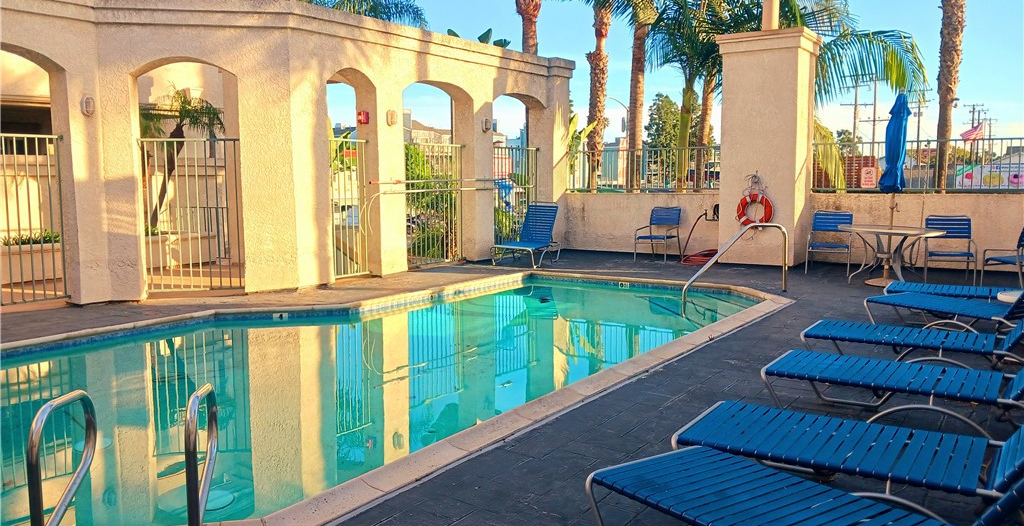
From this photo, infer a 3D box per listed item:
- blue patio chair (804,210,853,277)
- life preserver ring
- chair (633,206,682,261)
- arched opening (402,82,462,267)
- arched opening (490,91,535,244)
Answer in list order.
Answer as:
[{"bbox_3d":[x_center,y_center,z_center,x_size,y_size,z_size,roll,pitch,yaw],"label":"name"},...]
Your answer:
[{"bbox_3d":[4.539,-0.281,11.287,0.580,0.850,0.650,3,7,32],"label":"blue patio chair"},{"bbox_3d":[3.762,-0.824,12.366,0.570,0.570,0.110,4,7,34],"label":"life preserver ring"},{"bbox_3d":[2.442,-0.469,13.246,0.580,0.850,0.650,4,7,34],"label":"chair"},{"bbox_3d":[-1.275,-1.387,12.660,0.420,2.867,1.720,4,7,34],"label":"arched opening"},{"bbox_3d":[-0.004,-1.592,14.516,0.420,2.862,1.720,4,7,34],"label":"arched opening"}]

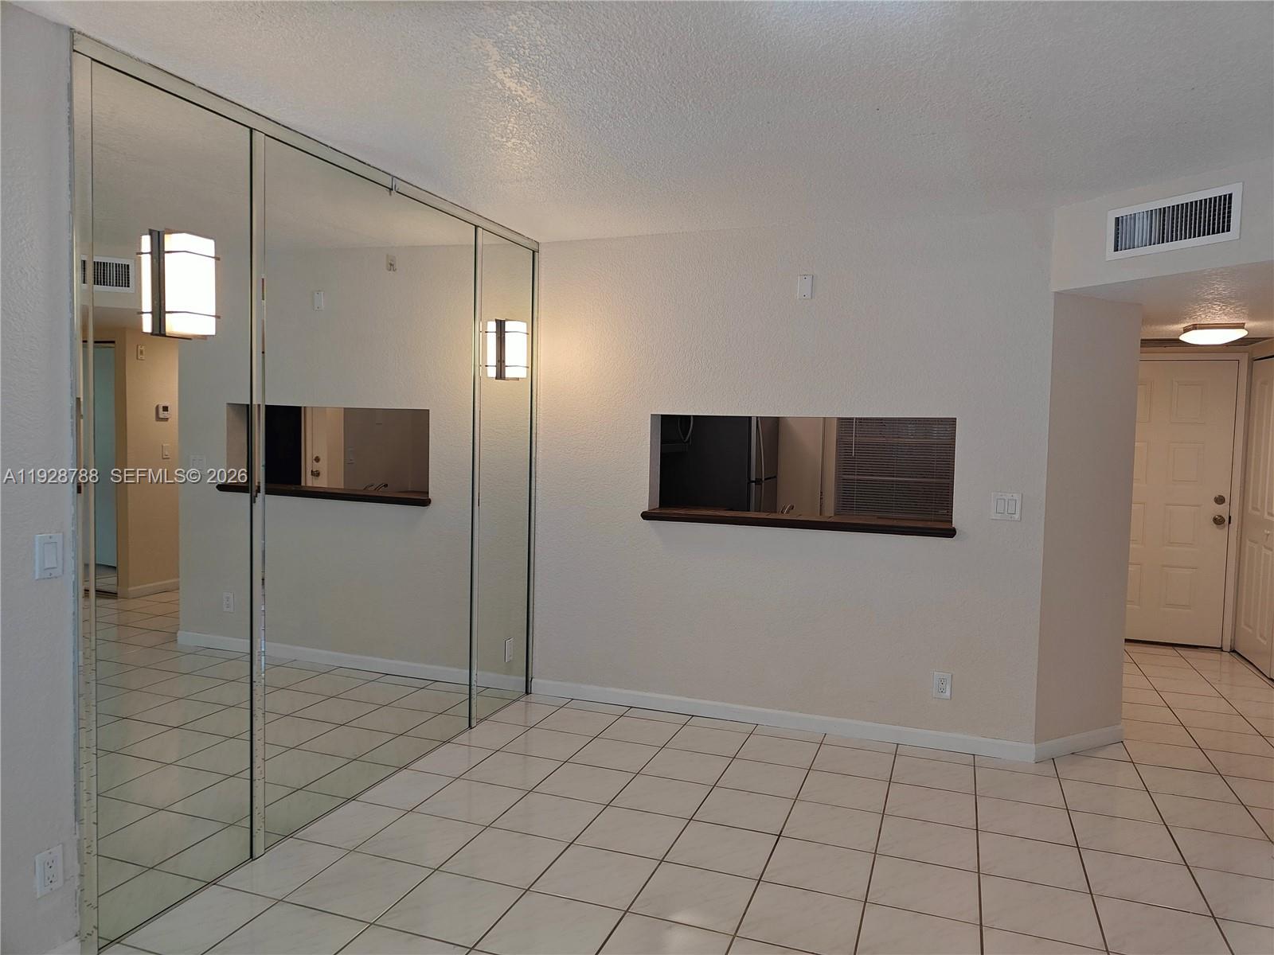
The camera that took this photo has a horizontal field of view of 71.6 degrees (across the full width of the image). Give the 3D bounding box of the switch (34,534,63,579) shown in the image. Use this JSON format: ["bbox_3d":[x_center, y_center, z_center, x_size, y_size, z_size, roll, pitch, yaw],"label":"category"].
[{"bbox_3d":[-1.494,0.201,2.251,0.010,0.115,0.071,2,4,20],"label":"switch"}]

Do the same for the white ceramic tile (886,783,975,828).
[{"bbox_3d":[1.164,1.297,3.492,0.331,0.010,0.331,2,4,20],"label":"white ceramic tile"}]

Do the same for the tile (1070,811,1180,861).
[{"bbox_3d":[1.804,1.335,3.277,0.326,0.010,0.326,2,4,20],"label":"tile"}]

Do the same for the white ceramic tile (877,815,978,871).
[{"bbox_3d":[1.049,1.316,3.175,0.331,0.010,0.331,2,4,20],"label":"white ceramic tile"}]

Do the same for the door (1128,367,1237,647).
[{"bbox_3d":[3.681,0.165,6.282,0.914,2.020,0.045,2,4,20],"label":"door"}]

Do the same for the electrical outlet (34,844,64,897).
[{"bbox_3d":[-1.516,1.018,2.283,0.010,0.115,0.071,2,4,20],"label":"electrical outlet"}]

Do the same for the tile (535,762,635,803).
[{"bbox_3d":[-0.212,1.263,3.638,0.331,0.010,0.331,2,4,20],"label":"tile"}]

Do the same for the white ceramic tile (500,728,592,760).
[{"bbox_3d":[-0.413,1.238,4.088,0.326,0.010,0.326,2,4,20],"label":"white ceramic tile"}]

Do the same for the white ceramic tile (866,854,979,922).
[{"bbox_3d":[0.932,1.334,2.862,0.329,0.009,0.329,2,4,20],"label":"white ceramic tile"}]

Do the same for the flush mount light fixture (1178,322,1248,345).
[{"bbox_3d":[3.214,-0.799,4.936,0.275,0.085,0.275,2,4,20],"label":"flush mount light fixture"}]

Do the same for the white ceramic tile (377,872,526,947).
[{"bbox_3d":[-0.561,1.310,2.693,0.331,0.010,0.331,2,4,20],"label":"white ceramic tile"}]

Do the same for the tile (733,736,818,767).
[{"bbox_3d":[0.651,1.258,4.036,0.331,0.010,0.331,2,4,20],"label":"tile"}]

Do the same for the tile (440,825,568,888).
[{"bbox_3d":[-0.445,1.294,3.008,0.331,0.010,0.331,2,4,20],"label":"tile"}]

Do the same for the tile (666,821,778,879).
[{"bbox_3d":[0.302,1.307,3.094,0.329,0.009,0.329,2,4,20],"label":"tile"}]

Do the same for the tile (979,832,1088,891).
[{"bbox_3d":[1.363,1.328,3.062,0.331,0.010,0.331,2,4,20],"label":"tile"}]

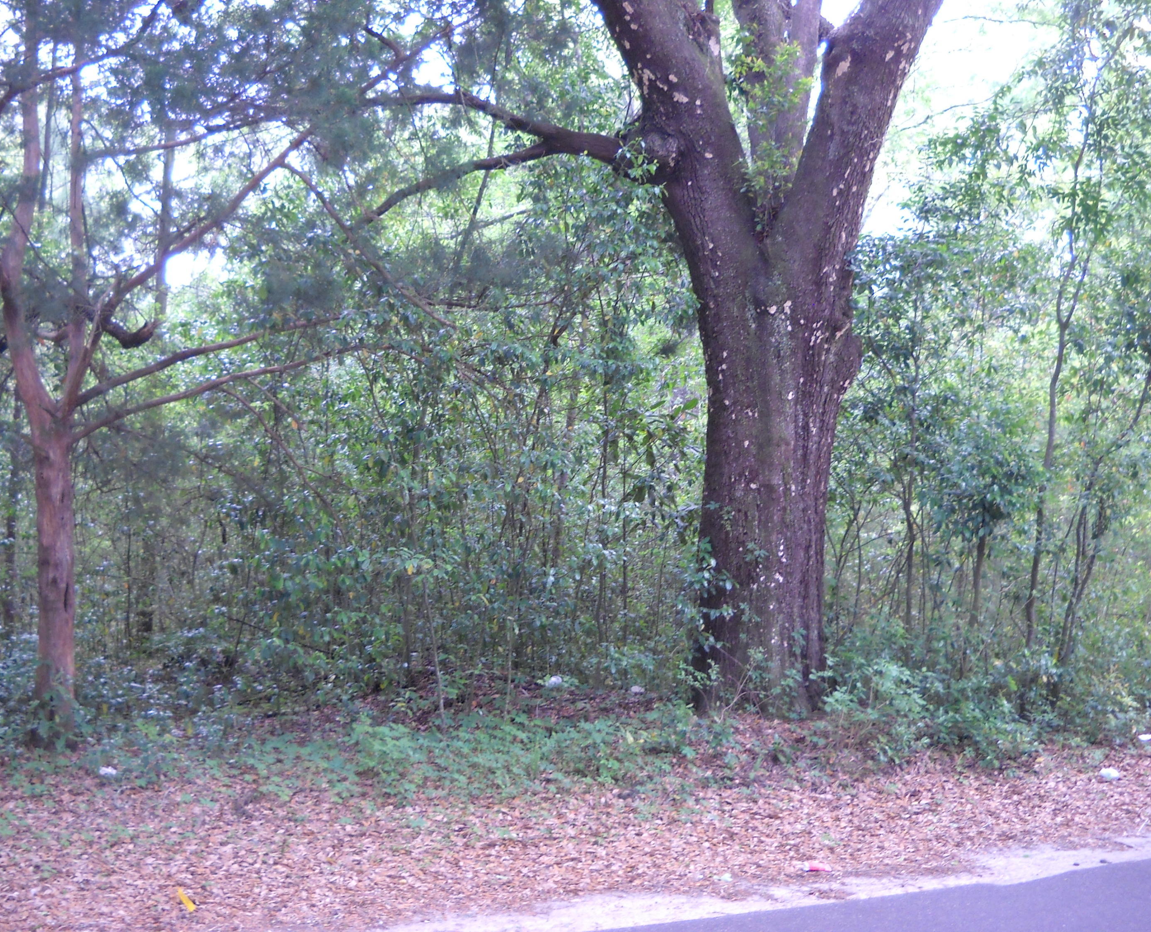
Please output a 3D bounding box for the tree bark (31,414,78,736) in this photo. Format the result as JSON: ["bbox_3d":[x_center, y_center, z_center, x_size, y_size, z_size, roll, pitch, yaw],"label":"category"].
[{"bbox_3d":[-3.084,0.697,8.700,0.260,1.880,0.250,0,0,0],"label":"tree bark"}]

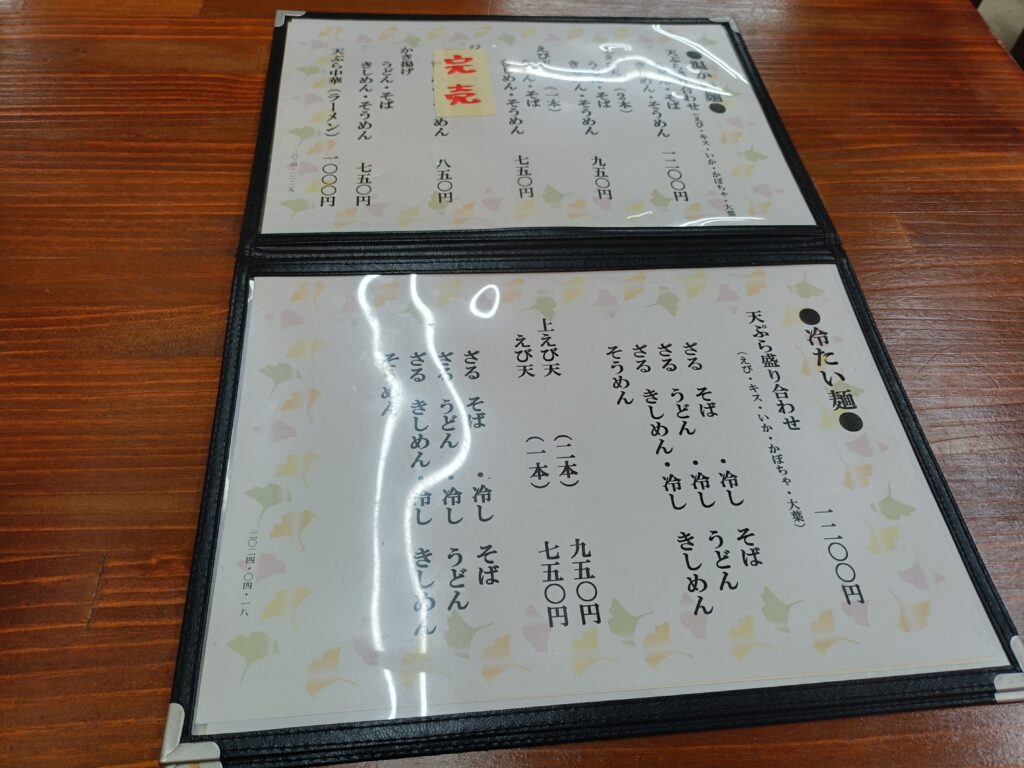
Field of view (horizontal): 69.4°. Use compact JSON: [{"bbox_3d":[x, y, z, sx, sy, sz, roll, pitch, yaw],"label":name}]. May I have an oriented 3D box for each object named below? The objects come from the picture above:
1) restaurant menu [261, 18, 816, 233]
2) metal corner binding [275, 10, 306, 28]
[{"bbox_3d":[0.010,-0.163,0.447,0.298,0.003,0.207,-2,56,-6],"label":"restaurant menu"},{"bbox_3d":[-0.145,-0.239,0.487,0.019,0.004,0.020,-2,56,-6],"label":"metal corner binding"}]

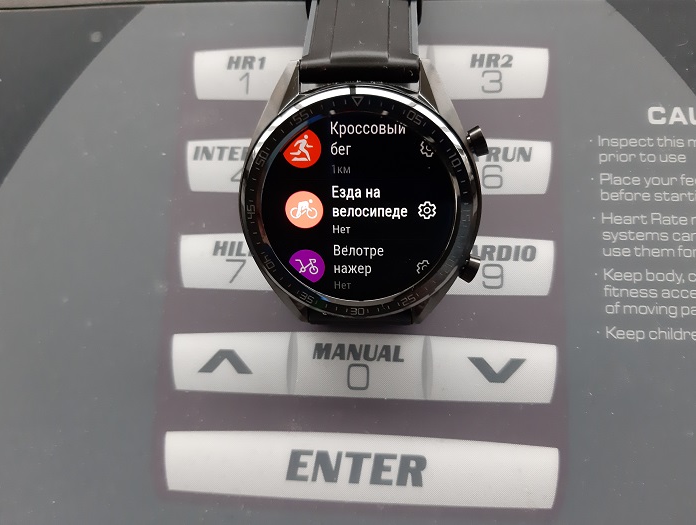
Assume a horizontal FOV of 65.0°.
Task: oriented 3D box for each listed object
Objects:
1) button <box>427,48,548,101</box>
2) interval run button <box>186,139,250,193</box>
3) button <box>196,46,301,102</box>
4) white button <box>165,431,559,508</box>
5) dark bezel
[{"bbox_3d":[0.034,-0.045,0.133,0.029,0.003,0.013,1,81,4],"label":"button"},{"bbox_3d":[-0.025,-0.023,0.134,0.029,0.003,0.013,1,81,4],"label":"interval run button"},{"bbox_3d":[-0.025,-0.047,0.137,0.029,0.003,0.013,1,81,4],"label":"button"},{"bbox_3d":[0.002,0.046,0.121,0.087,0.003,0.013,1,81,4],"label":"white button"},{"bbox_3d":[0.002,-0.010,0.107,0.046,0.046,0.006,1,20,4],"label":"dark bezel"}]

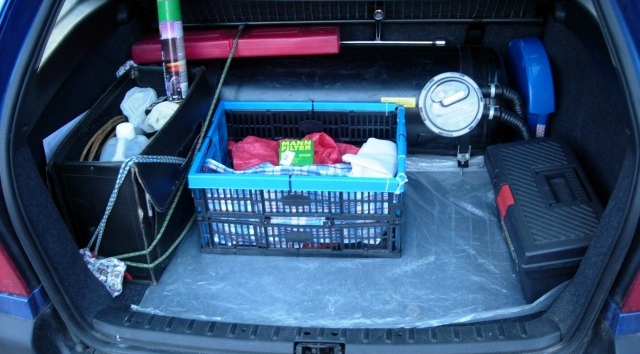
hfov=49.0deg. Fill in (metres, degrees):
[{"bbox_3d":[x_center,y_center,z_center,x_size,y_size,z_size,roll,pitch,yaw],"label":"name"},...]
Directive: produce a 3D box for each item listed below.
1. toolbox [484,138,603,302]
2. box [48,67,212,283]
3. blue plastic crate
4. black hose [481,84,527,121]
[{"bbox_3d":[0.538,0.091,1.666,0.202,0.141,0.429,-7,32,6],"label":"toolbox"},{"bbox_3d":[-0.426,-0.021,1.734,0.202,0.329,0.457,4,35,10],"label":"box"},{"bbox_3d":[-0.034,-0.001,1.769,0.485,0.229,0.352,1,35,6],"label":"blue plastic crate"},{"bbox_3d":[0.488,-0.196,1.870,0.121,0.101,0.071,-1,34,3],"label":"black hose"}]

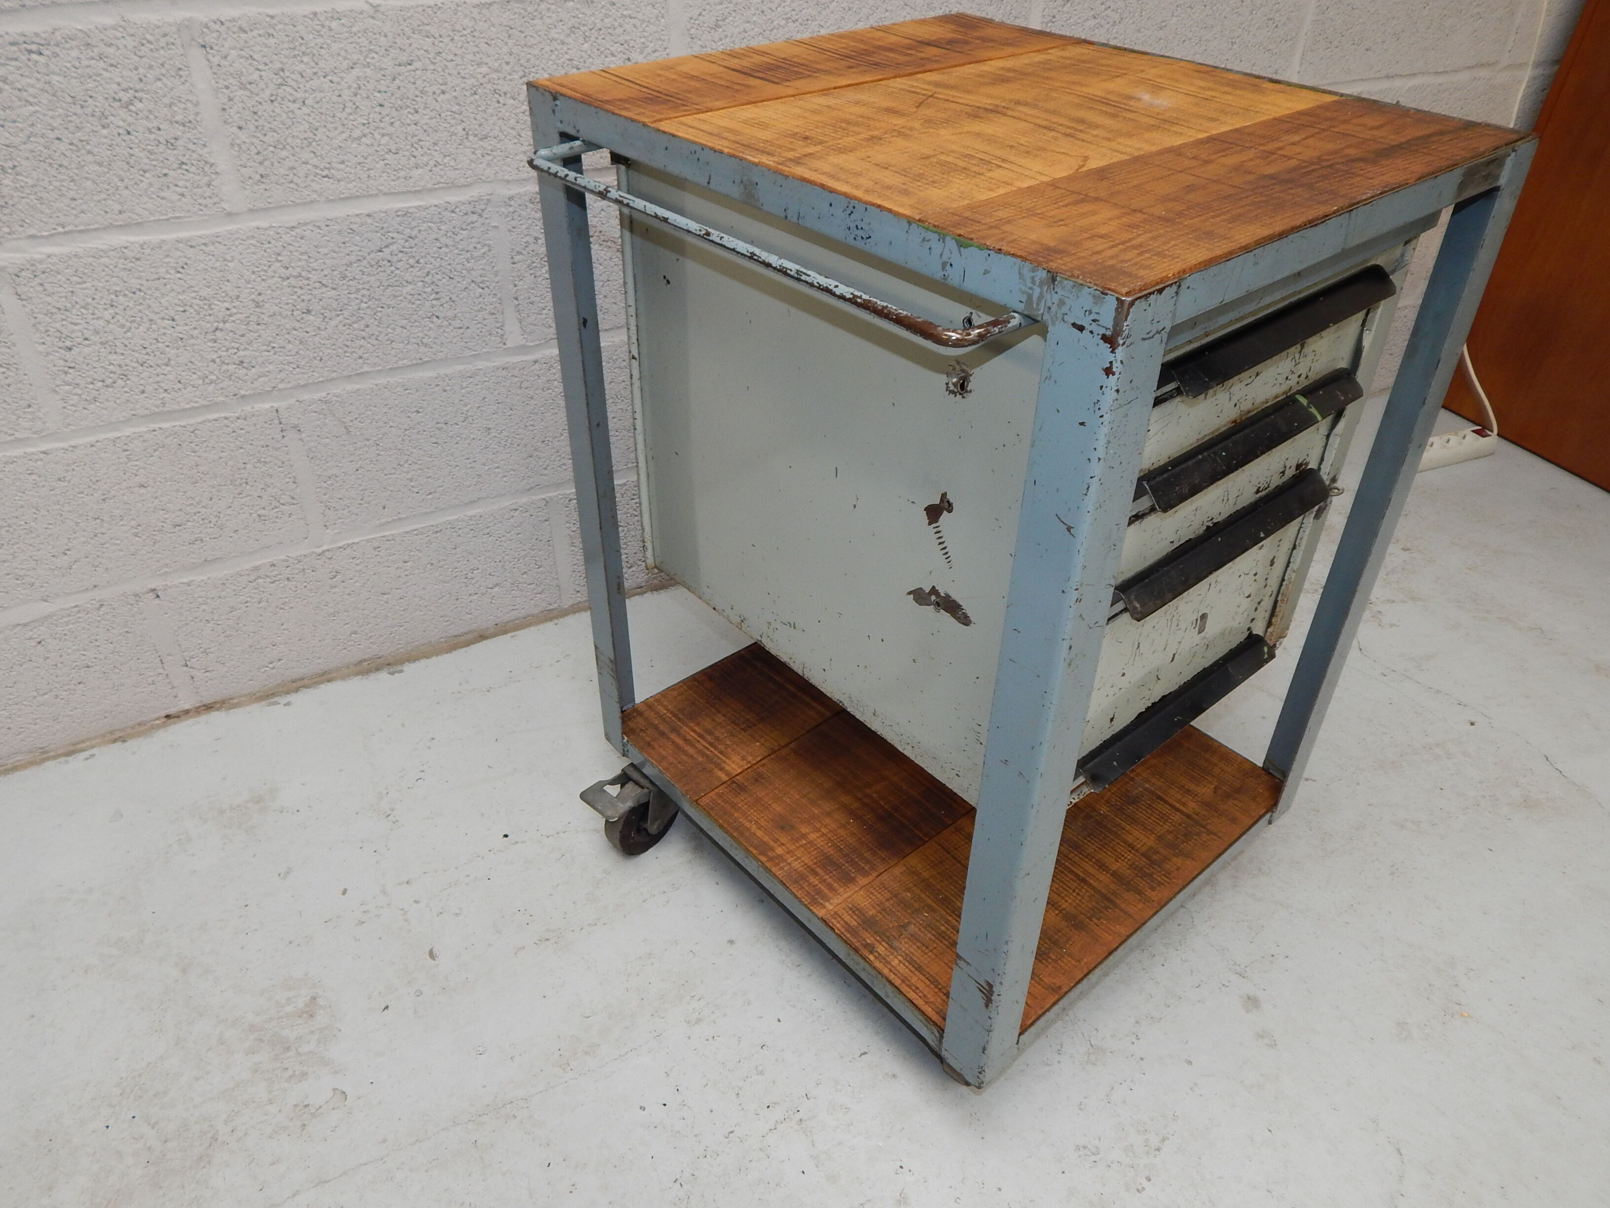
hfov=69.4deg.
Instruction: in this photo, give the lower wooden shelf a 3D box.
[{"bbox_3d":[0.146,0.171,1.269,0.486,0.025,0.560,-27,45,-32],"label":"lower wooden shelf"}]

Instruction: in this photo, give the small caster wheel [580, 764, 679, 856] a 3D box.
[{"bbox_3d":[-0.186,0.227,1.306,0.059,0.101,0.112,28,44,31],"label":"small caster wheel"}]

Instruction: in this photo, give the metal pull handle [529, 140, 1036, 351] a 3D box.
[{"bbox_3d":[-0.042,-0.239,0.742,0.055,0.012,0.443,-27,45,-32],"label":"metal pull handle"}]

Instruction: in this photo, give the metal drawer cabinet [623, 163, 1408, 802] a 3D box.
[{"bbox_3d":[0.159,-0.162,1.060,0.392,0.406,0.536,-27,45,-33],"label":"metal drawer cabinet"}]

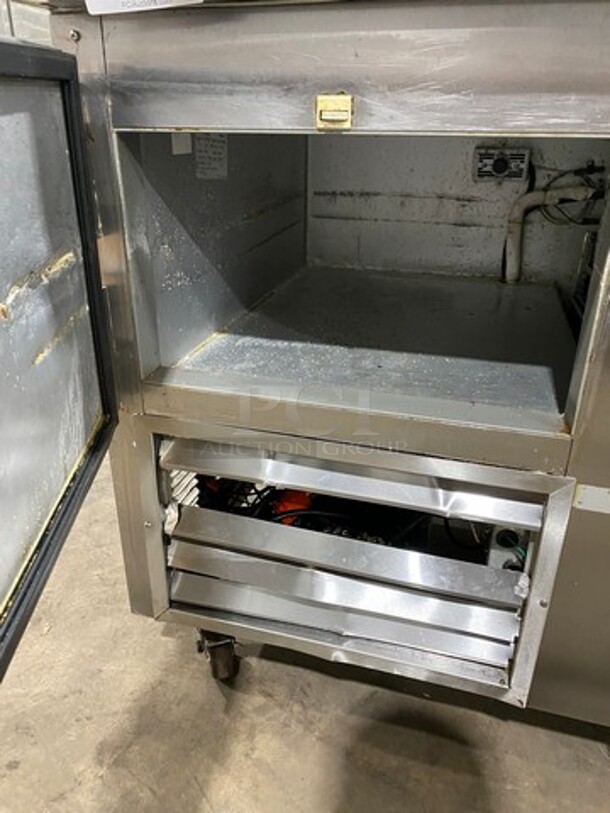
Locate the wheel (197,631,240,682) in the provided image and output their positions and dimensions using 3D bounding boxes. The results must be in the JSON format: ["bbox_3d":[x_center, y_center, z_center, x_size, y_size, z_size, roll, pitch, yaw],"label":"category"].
[{"bbox_3d":[-0.139,0.376,0.971,0.056,0.112,0.095,-6,27,-13],"label":"wheel"}]

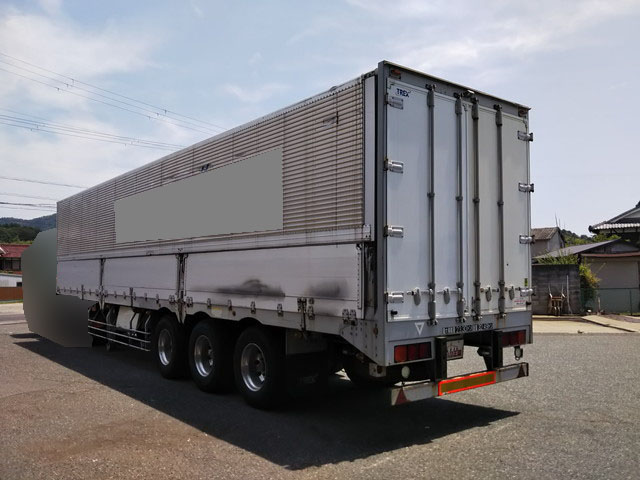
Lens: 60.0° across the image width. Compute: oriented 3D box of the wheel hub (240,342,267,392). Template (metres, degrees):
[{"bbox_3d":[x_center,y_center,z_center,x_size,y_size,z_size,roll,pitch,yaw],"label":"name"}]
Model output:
[{"bbox_3d":[-0.785,1.649,7.138,0.170,0.600,0.600,3,-4,-38],"label":"wheel hub"}]

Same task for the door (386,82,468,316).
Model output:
[{"bbox_3d":[1.134,-0.372,5.660,1.219,2.344,0.090,3,-4,-38],"label":"door"}]

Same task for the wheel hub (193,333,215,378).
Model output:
[{"bbox_3d":[-1.625,1.712,8.209,0.170,0.600,0.600,3,-4,-38],"label":"wheel hub"}]

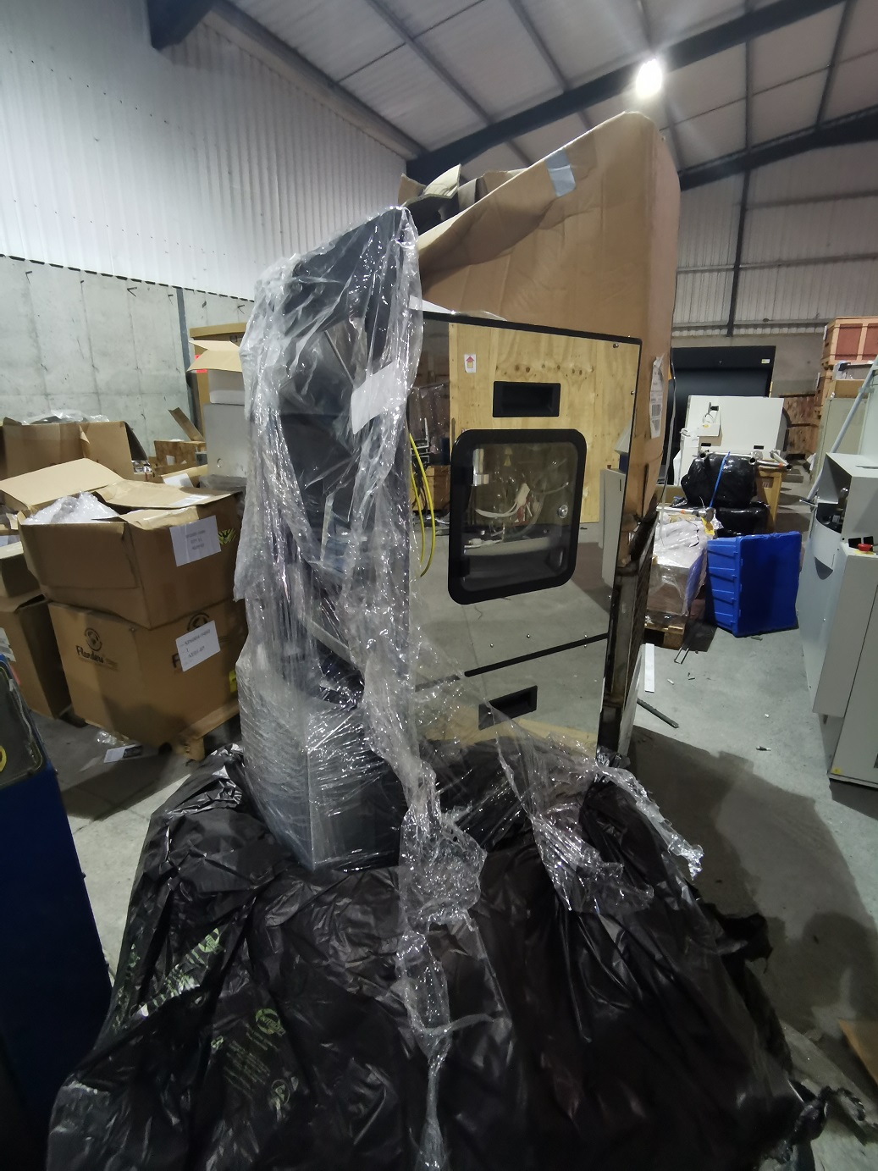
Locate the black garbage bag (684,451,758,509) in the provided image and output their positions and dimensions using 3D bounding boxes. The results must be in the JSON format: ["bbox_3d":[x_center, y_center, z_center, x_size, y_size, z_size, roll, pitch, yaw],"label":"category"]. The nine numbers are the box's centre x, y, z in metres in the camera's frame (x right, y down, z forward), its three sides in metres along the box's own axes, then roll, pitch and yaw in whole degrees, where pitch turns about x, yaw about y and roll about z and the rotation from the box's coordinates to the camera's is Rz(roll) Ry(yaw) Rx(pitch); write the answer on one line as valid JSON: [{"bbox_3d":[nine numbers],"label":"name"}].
[{"bbox_3d":[2.229,-0.825,4.550,0.540,0.390,0.460,9,20,26],"label":"black garbage bag"}]

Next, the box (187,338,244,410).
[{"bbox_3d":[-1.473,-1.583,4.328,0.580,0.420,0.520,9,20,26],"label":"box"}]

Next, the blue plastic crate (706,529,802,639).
[{"bbox_3d":[1.950,-0.028,3.615,0.420,0.600,0.330,-5,9,-9],"label":"blue plastic crate"}]

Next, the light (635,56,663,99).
[{"bbox_3d":[3.362,-8.124,9.210,0.420,0.380,0.420,9,20,26],"label":"light"}]

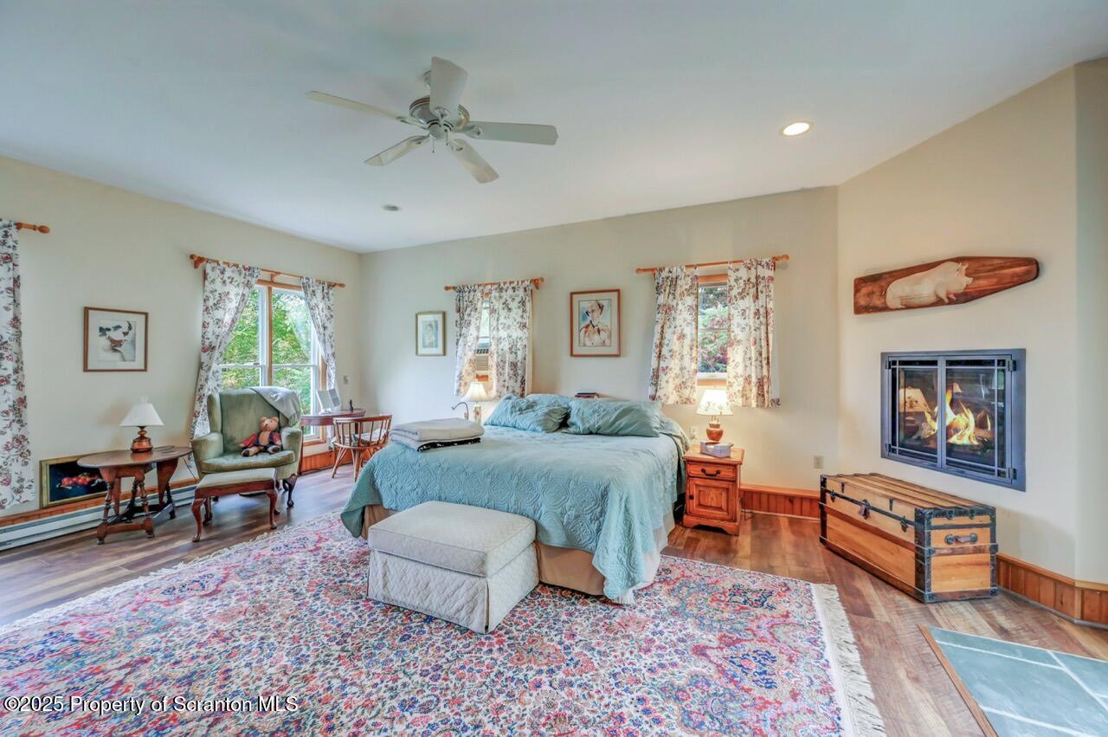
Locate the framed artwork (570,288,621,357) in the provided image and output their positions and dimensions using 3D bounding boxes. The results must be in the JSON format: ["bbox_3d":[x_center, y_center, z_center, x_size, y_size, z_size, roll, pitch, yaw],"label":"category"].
[{"bbox_3d":[0.435,-0.470,4.568,0.563,0.706,0.025,0,1,24],"label":"framed artwork"}]

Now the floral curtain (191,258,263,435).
[{"bbox_3d":[-3.447,-0.063,4.556,0.140,2.198,0.670,0,0,27],"label":"floral curtain"}]

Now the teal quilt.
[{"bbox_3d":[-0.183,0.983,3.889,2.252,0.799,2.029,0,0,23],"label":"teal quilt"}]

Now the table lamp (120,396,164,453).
[{"bbox_3d":[-3.662,0.481,3.830,0.284,0.485,0.284,0,0,27],"label":"table lamp"}]

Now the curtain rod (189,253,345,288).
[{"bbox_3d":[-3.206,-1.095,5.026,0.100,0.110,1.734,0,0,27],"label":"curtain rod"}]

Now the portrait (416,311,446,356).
[{"bbox_3d":[-1.565,-0.434,5.464,0.468,0.559,0.025,0,1,24],"label":"portrait"}]

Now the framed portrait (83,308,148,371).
[{"bbox_3d":[-4.003,-0.251,3.950,0.025,0.564,0.435,0,0,25],"label":"framed portrait"}]

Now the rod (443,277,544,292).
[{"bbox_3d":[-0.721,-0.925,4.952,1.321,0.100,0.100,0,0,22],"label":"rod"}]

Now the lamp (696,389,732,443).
[{"bbox_3d":[1.450,0.465,3.883,0.325,0.550,0.325,0,1,24],"label":"lamp"}]

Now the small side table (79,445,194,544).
[{"bbox_3d":[-3.474,1.039,3.595,0.700,0.623,0.798,-1,1,-28],"label":"small side table"}]

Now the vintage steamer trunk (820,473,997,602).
[{"bbox_3d":[2.383,1.102,2.995,0.466,0.556,0.887,0,0,-5],"label":"vintage steamer trunk"}]

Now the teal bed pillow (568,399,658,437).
[{"bbox_3d":[0.568,0.469,4.140,0.880,0.370,0.190,0,-31,24],"label":"teal bed pillow"}]

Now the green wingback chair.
[{"bbox_3d":[-2.990,0.780,4.266,0.830,1.100,0.800,0,0,-32],"label":"green wingback chair"}]

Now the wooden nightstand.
[{"bbox_3d":[1.384,1.033,3.708,0.445,0.595,0.490,0,0,25],"label":"wooden nightstand"}]

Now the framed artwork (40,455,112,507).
[{"bbox_3d":[-3.800,0.880,3.447,0.030,0.378,0.420,0,1,24],"label":"framed artwork"}]

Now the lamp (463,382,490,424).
[{"bbox_3d":[-0.910,0.471,5.088,0.360,0.625,0.360,0,0,23],"label":"lamp"}]

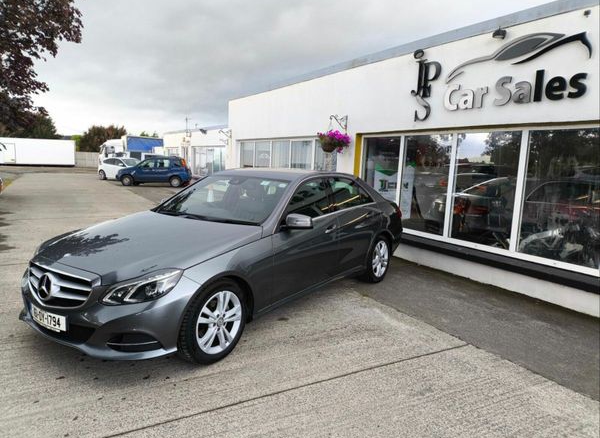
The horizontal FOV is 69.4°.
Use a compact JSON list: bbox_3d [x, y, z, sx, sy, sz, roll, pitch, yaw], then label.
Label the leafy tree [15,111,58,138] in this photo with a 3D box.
[{"bbox_3d":[-35.365,-11.002,57.863,6.300,6.843,6.300,-2,9,-31],"label":"leafy tree"}]

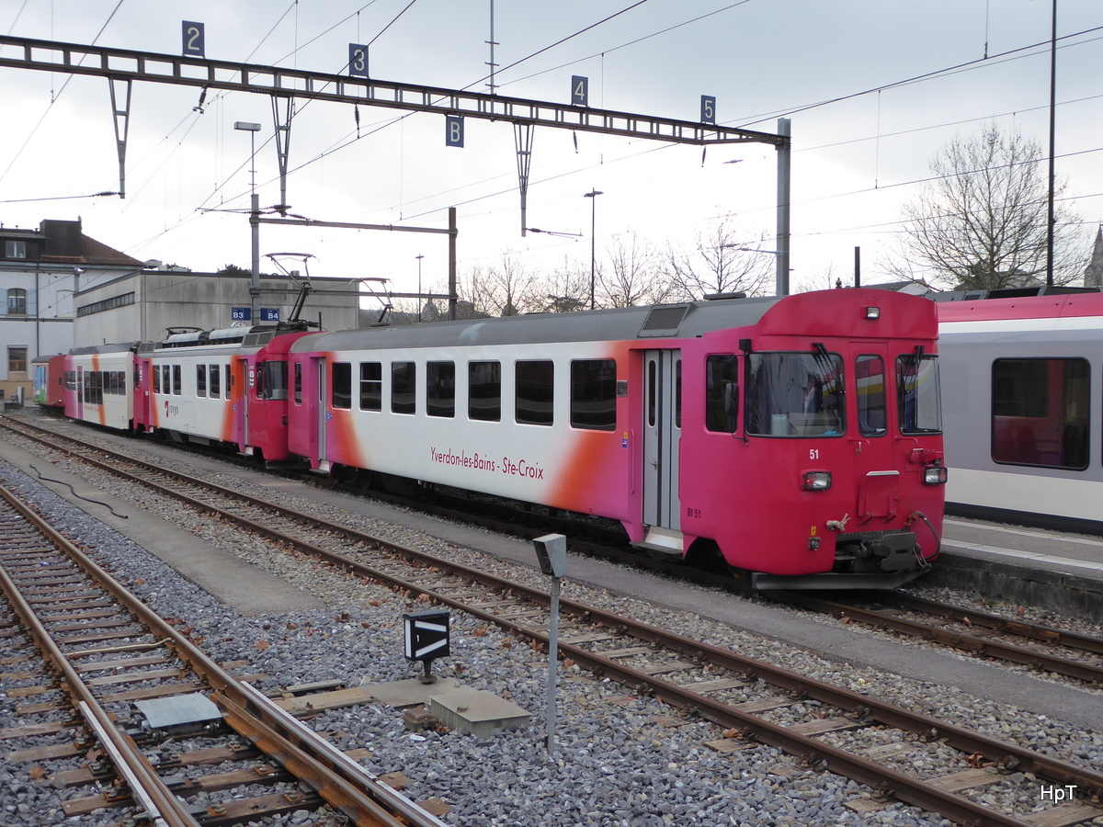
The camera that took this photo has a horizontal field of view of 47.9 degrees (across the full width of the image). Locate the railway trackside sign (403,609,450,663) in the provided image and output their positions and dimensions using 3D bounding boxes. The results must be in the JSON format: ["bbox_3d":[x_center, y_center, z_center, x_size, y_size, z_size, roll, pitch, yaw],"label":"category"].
[{"bbox_3d":[-1.020,1.826,10.254,0.350,0.375,0.175,-1,2,-29],"label":"railway trackside sign"}]

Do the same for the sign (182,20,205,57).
[{"bbox_3d":[-7.175,-7.486,24.854,0.430,0.670,0.040,-1,2,-29],"label":"sign"}]

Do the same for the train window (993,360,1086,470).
[{"bbox_3d":[6.562,-0.016,16.704,0.060,1.450,1.570,-1,2,-29],"label":"train window"}]

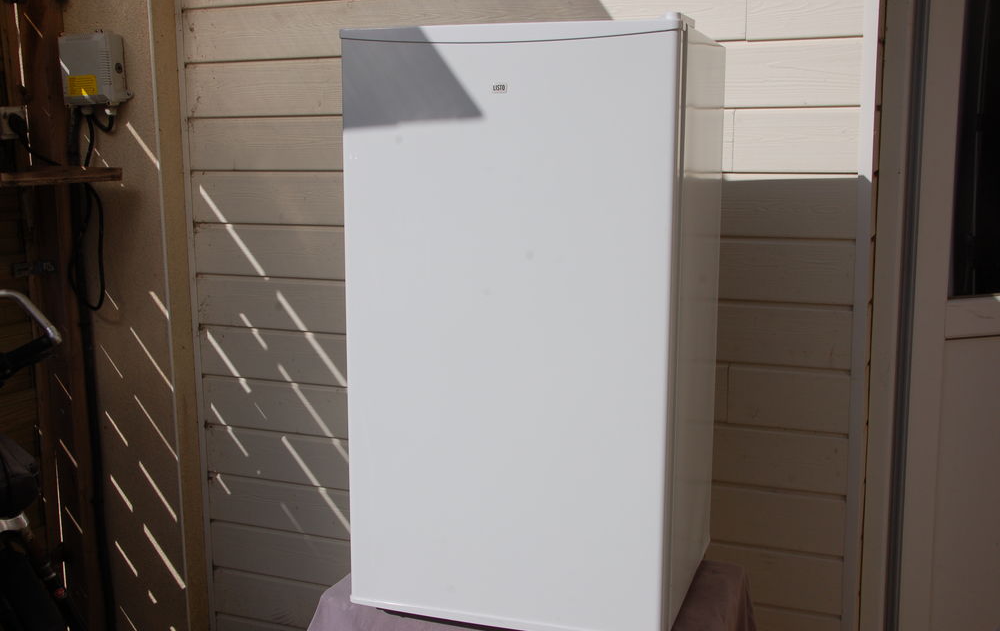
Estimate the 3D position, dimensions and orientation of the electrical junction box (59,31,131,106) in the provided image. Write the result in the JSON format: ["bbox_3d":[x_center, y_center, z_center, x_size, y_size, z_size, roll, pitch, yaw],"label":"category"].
[{"bbox_3d":[-1.006,-0.609,2.693,0.168,0.178,0.066,4,11,25],"label":"electrical junction box"}]

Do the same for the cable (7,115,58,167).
[{"bbox_3d":[-1.165,-0.433,2.697,0.125,0.127,0.050,4,11,25],"label":"cable"}]

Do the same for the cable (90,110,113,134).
[{"bbox_3d":[-0.996,-0.484,2.704,0.053,0.060,0.018,4,11,25],"label":"cable"}]

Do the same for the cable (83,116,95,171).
[{"bbox_3d":[-1.038,-0.434,2.731,0.026,0.140,0.016,4,11,25],"label":"cable"}]

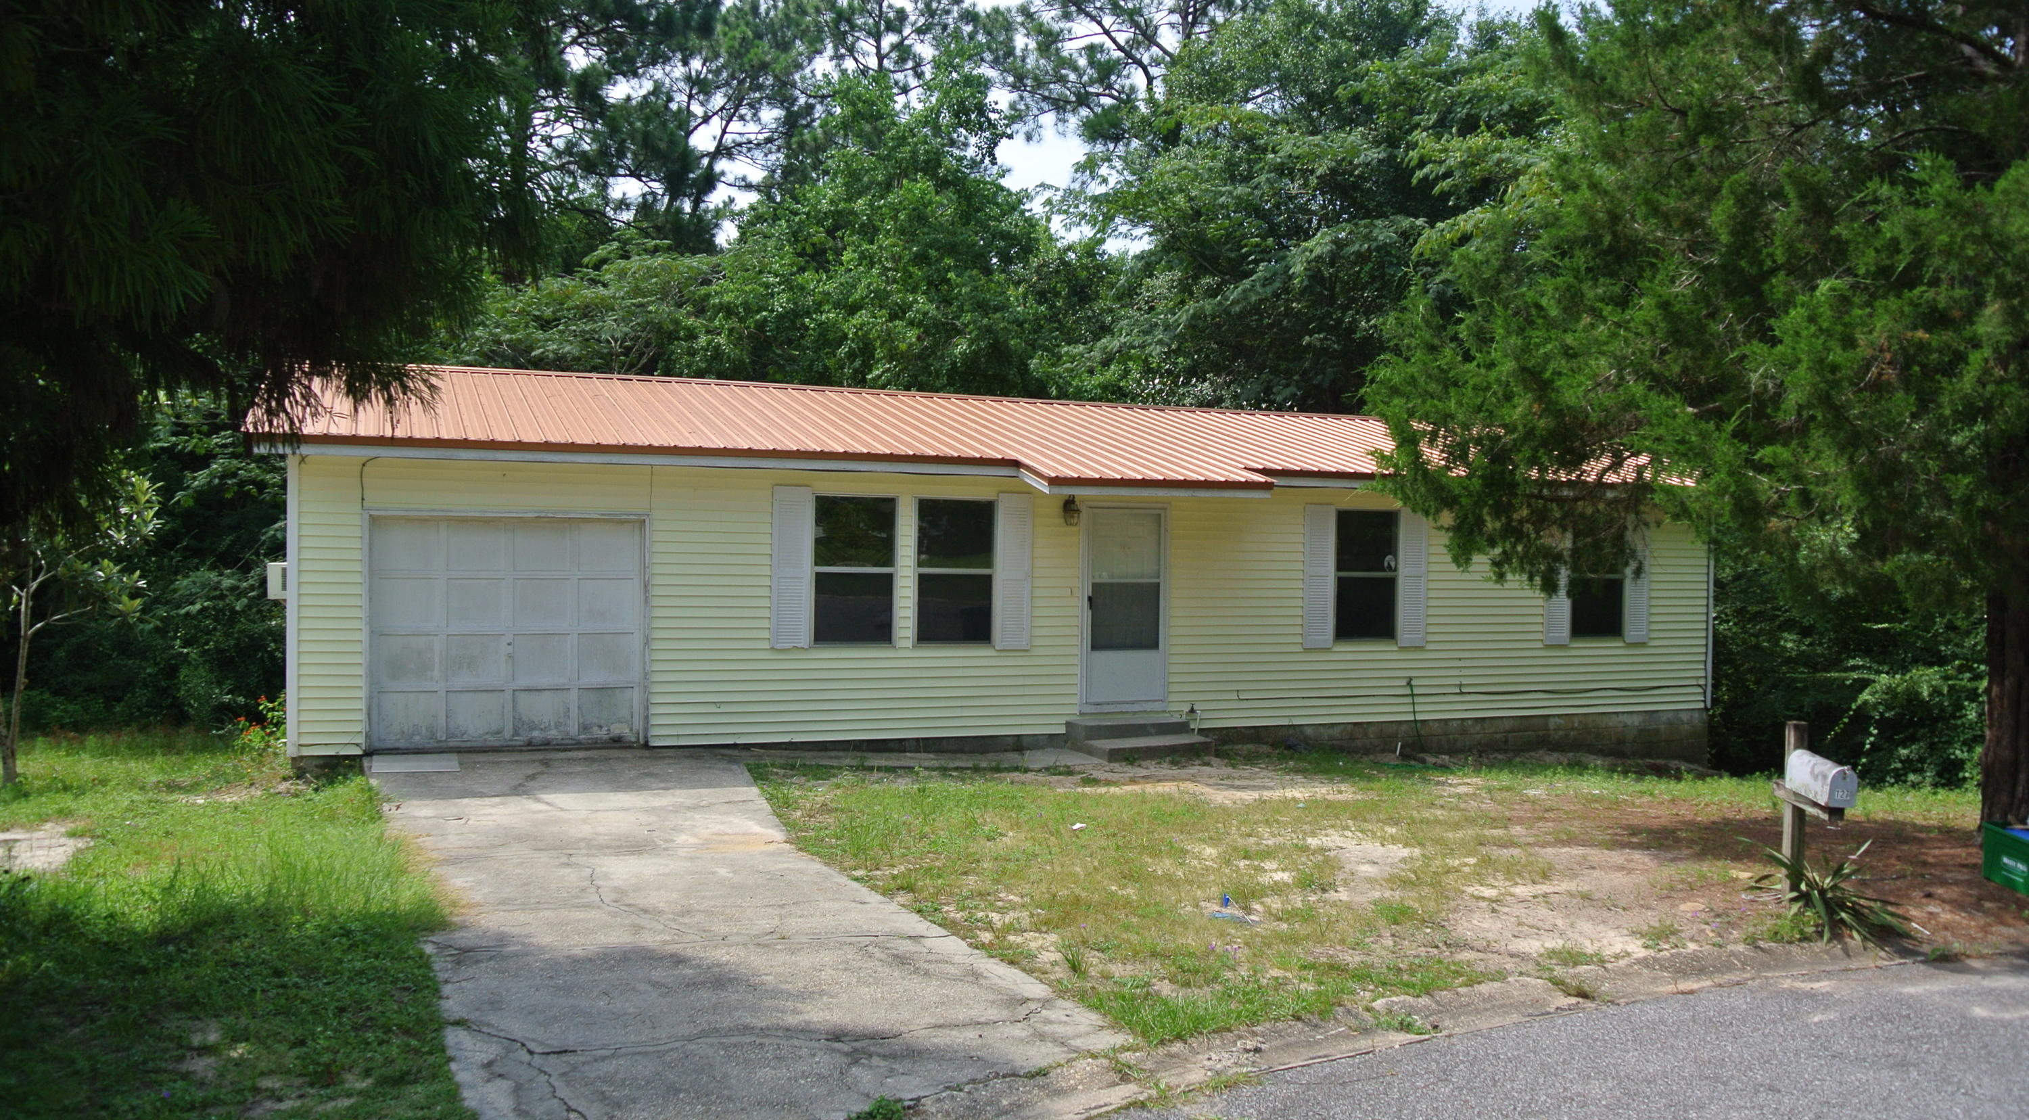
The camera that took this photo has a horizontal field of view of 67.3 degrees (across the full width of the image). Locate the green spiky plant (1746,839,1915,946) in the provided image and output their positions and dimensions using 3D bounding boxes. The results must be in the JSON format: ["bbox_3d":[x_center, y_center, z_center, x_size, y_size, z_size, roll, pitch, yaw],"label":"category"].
[{"bbox_3d":[4.760,1.845,8.880,1.020,0.470,0.950,0,0,28],"label":"green spiky plant"}]

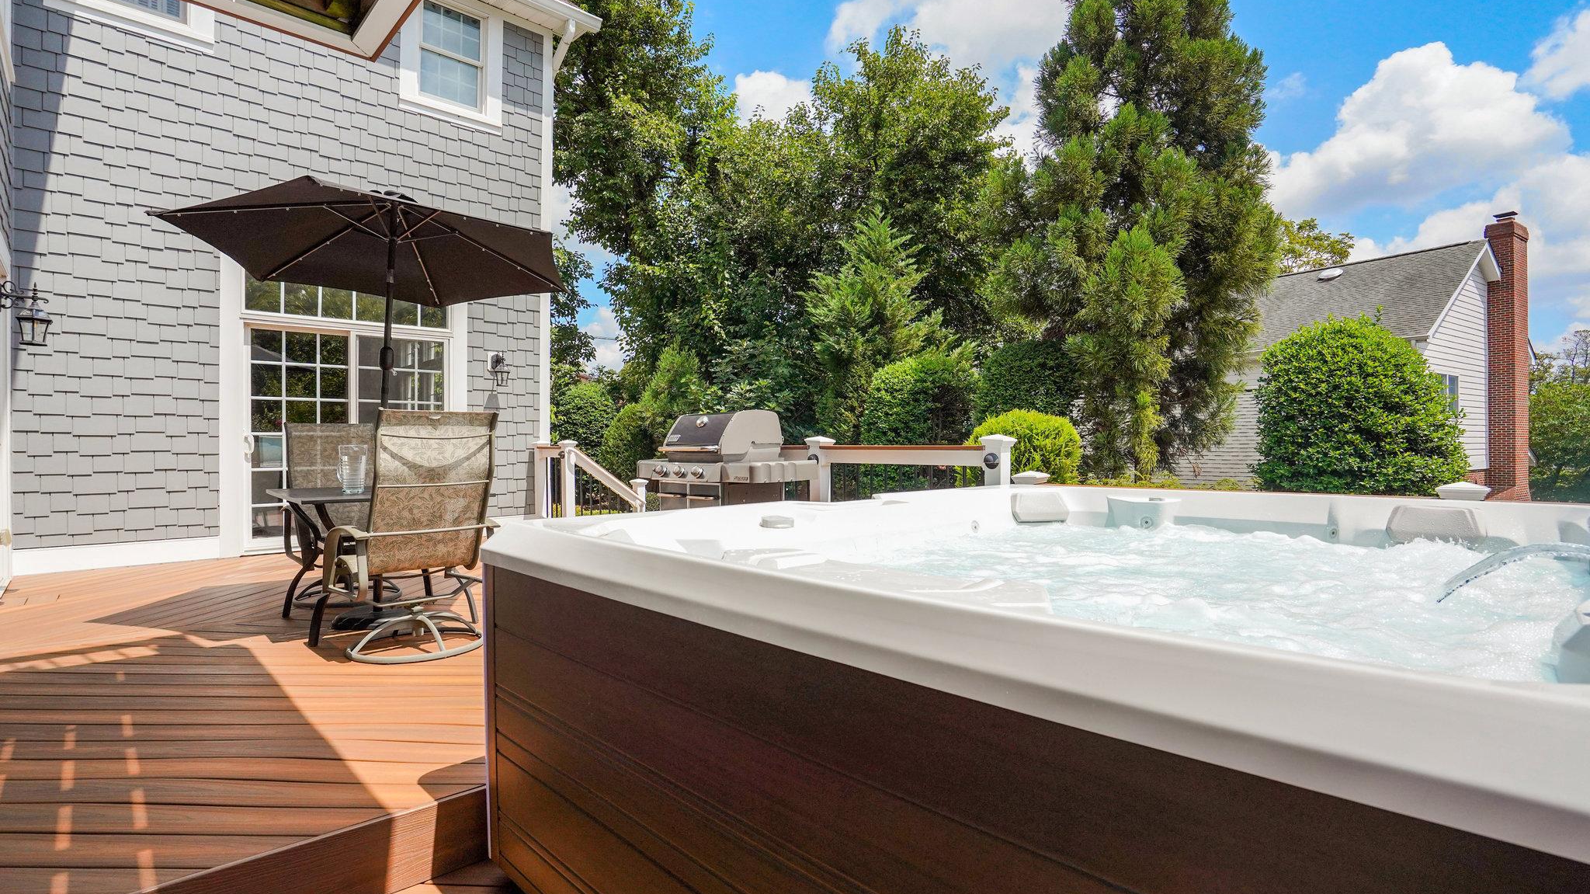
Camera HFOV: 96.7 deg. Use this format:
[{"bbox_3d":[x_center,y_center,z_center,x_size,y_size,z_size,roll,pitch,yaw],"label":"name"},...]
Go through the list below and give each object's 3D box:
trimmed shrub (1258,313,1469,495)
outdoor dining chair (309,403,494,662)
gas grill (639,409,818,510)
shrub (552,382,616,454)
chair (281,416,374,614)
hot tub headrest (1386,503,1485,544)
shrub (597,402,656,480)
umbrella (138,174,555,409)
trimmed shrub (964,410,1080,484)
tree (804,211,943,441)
[{"bbox_3d":[7.831,-0.180,9.800,2.500,3.260,2.500,0,0,38],"label":"trimmed shrub"},{"bbox_3d":[-1.830,0.405,3.420,0.720,1.110,0.670,0,0,42],"label":"outdoor dining chair"},{"bbox_3d":[-0.470,0.360,4.800,0.660,1.200,1.280,0,0,-43],"label":"gas grill"},{"bbox_3d":[-4.023,0.108,13.500,1.300,2.680,1.300,0,0,-18],"label":"shrub"},{"bbox_3d":[-2.880,0.400,4.570,0.670,1.120,0.740,0,0,-44],"label":"chair"},{"bbox_3d":[2.021,0.241,2.230,0.080,0.130,0.250,0,0,-44],"label":"hot tub headrest"},{"bbox_3d":[-2.699,0.371,11.500,1.150,2.160,1.150,0,0,-12],"label":"shrub"},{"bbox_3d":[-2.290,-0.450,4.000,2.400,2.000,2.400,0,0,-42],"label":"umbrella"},{"bbox_3d":[2.823,0.501,8.800,1.500,1.900,1.500,0,0,0],"label":"trimmed shrub"},{"bbox_3d":[1.395,-1.363,12.500,2.500,5.630,2.500,0,0,0],"label":"tree"}]

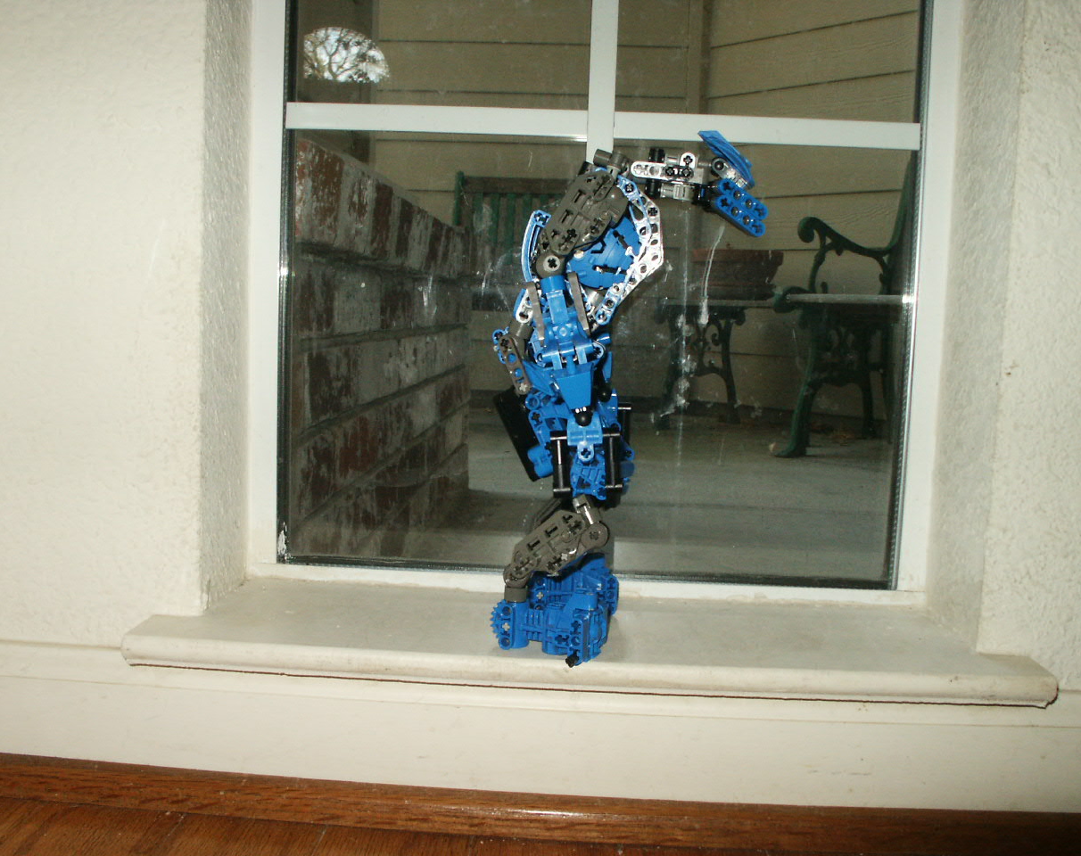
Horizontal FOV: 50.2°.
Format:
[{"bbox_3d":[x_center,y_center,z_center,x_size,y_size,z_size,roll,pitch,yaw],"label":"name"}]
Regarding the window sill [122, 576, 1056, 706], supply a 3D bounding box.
[{"bbox_3d":[0.025,0.120,0.659,0.485,0.018,0.150,2,6,2],"label":"window sill"}]

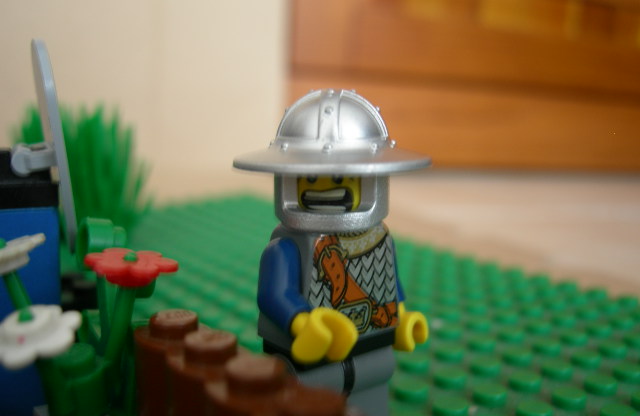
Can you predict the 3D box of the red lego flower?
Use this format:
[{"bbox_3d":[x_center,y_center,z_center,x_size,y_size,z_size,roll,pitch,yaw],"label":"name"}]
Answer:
[{"bbox_3d":[-0.021,0.007,0.077,0.010,0.002,0.010,6,9,-14],"label":"red lego flower"}]

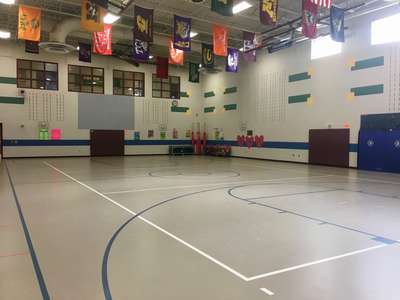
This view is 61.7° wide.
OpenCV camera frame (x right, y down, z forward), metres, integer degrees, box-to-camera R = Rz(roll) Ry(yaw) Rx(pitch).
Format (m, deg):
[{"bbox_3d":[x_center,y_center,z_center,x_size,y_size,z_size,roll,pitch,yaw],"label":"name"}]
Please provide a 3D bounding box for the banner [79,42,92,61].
[{"bbox_3d":[-7.341,-6.226,21.480,0.736,1.188,0.070,-1,3,-31],"label":"banner"}]

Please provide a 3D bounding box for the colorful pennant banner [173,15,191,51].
[{"bbox_3d":[-0.848,-5.809,16.717,0.934,1.578,0.070,-1,3,-31],"label":"colorful pennant banner"}]

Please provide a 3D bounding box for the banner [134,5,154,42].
[{"bbox_3d":[-2.605,-5.859,15.649,0.922,1.527,0.070,-1,3,-31],"label":"banner"}]

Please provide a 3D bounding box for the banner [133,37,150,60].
[{"bbox_3d":[-3.335,-5.880,19.243,0.941,1.497,0.070,-1,3,-31],"label":"banner"}]

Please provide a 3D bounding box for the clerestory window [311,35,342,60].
[{"bbox_3d":[6.740,-5.487,17.792,0.120,1.071,1.887,-1,3,-31],"label":"clerestory window"}]

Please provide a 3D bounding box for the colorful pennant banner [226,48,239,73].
[{"bbox_3d":[2.101,-5.726,21.434,0.920,1.524,0.050,-1,3,-31],"label":"colorful pennant banner"}]

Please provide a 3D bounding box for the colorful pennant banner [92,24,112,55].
[{"bbox_3d":[-4.926,-5.617,16.970,0.920,1.524,0.050,-1,3,-31],"label":"colorful pennant banner"}]

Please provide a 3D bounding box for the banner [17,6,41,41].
[{"bbox_3d":[-7.972,-5.919,15.729,0.912,1.541,0.070,-1,3,-31],"label":"banner"}]

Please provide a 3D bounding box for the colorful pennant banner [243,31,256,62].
[{"bbox_3d":[2.750,-5.596,18.380,0.920,1.524,0.050,-1,3,-31],"label":"colorful pennant banner"}]

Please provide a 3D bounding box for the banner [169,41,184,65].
[{"bbox_3d":[-1.343,-5.686,19.158,0.920,1.524,0.050,-1,3,-31],"label":"banner"}]

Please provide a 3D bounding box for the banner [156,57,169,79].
[{"bbox_3d":[-2.677,-5.899,24.049,0.920,1.524,0.050,-1,3,-31],"label":"banner"}]

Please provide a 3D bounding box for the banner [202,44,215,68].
[{"bbox_3d":[0.562,-6.049,21.598,0.908,1.505,0.070,-1,3,-31],"label":"banner"}]

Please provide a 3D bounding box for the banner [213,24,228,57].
[{"bbox_3d":[1.114,-5.815,17.906,0.931,1.525,0.070,-1,3,-31],"label":"banner"}]

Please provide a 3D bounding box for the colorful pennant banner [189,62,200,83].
[{"bbox_3d":[-0.418,-5.924,25.600,0.920,1.524,0.050,-1,3,-31],"label":"colorful pennant banner"}]

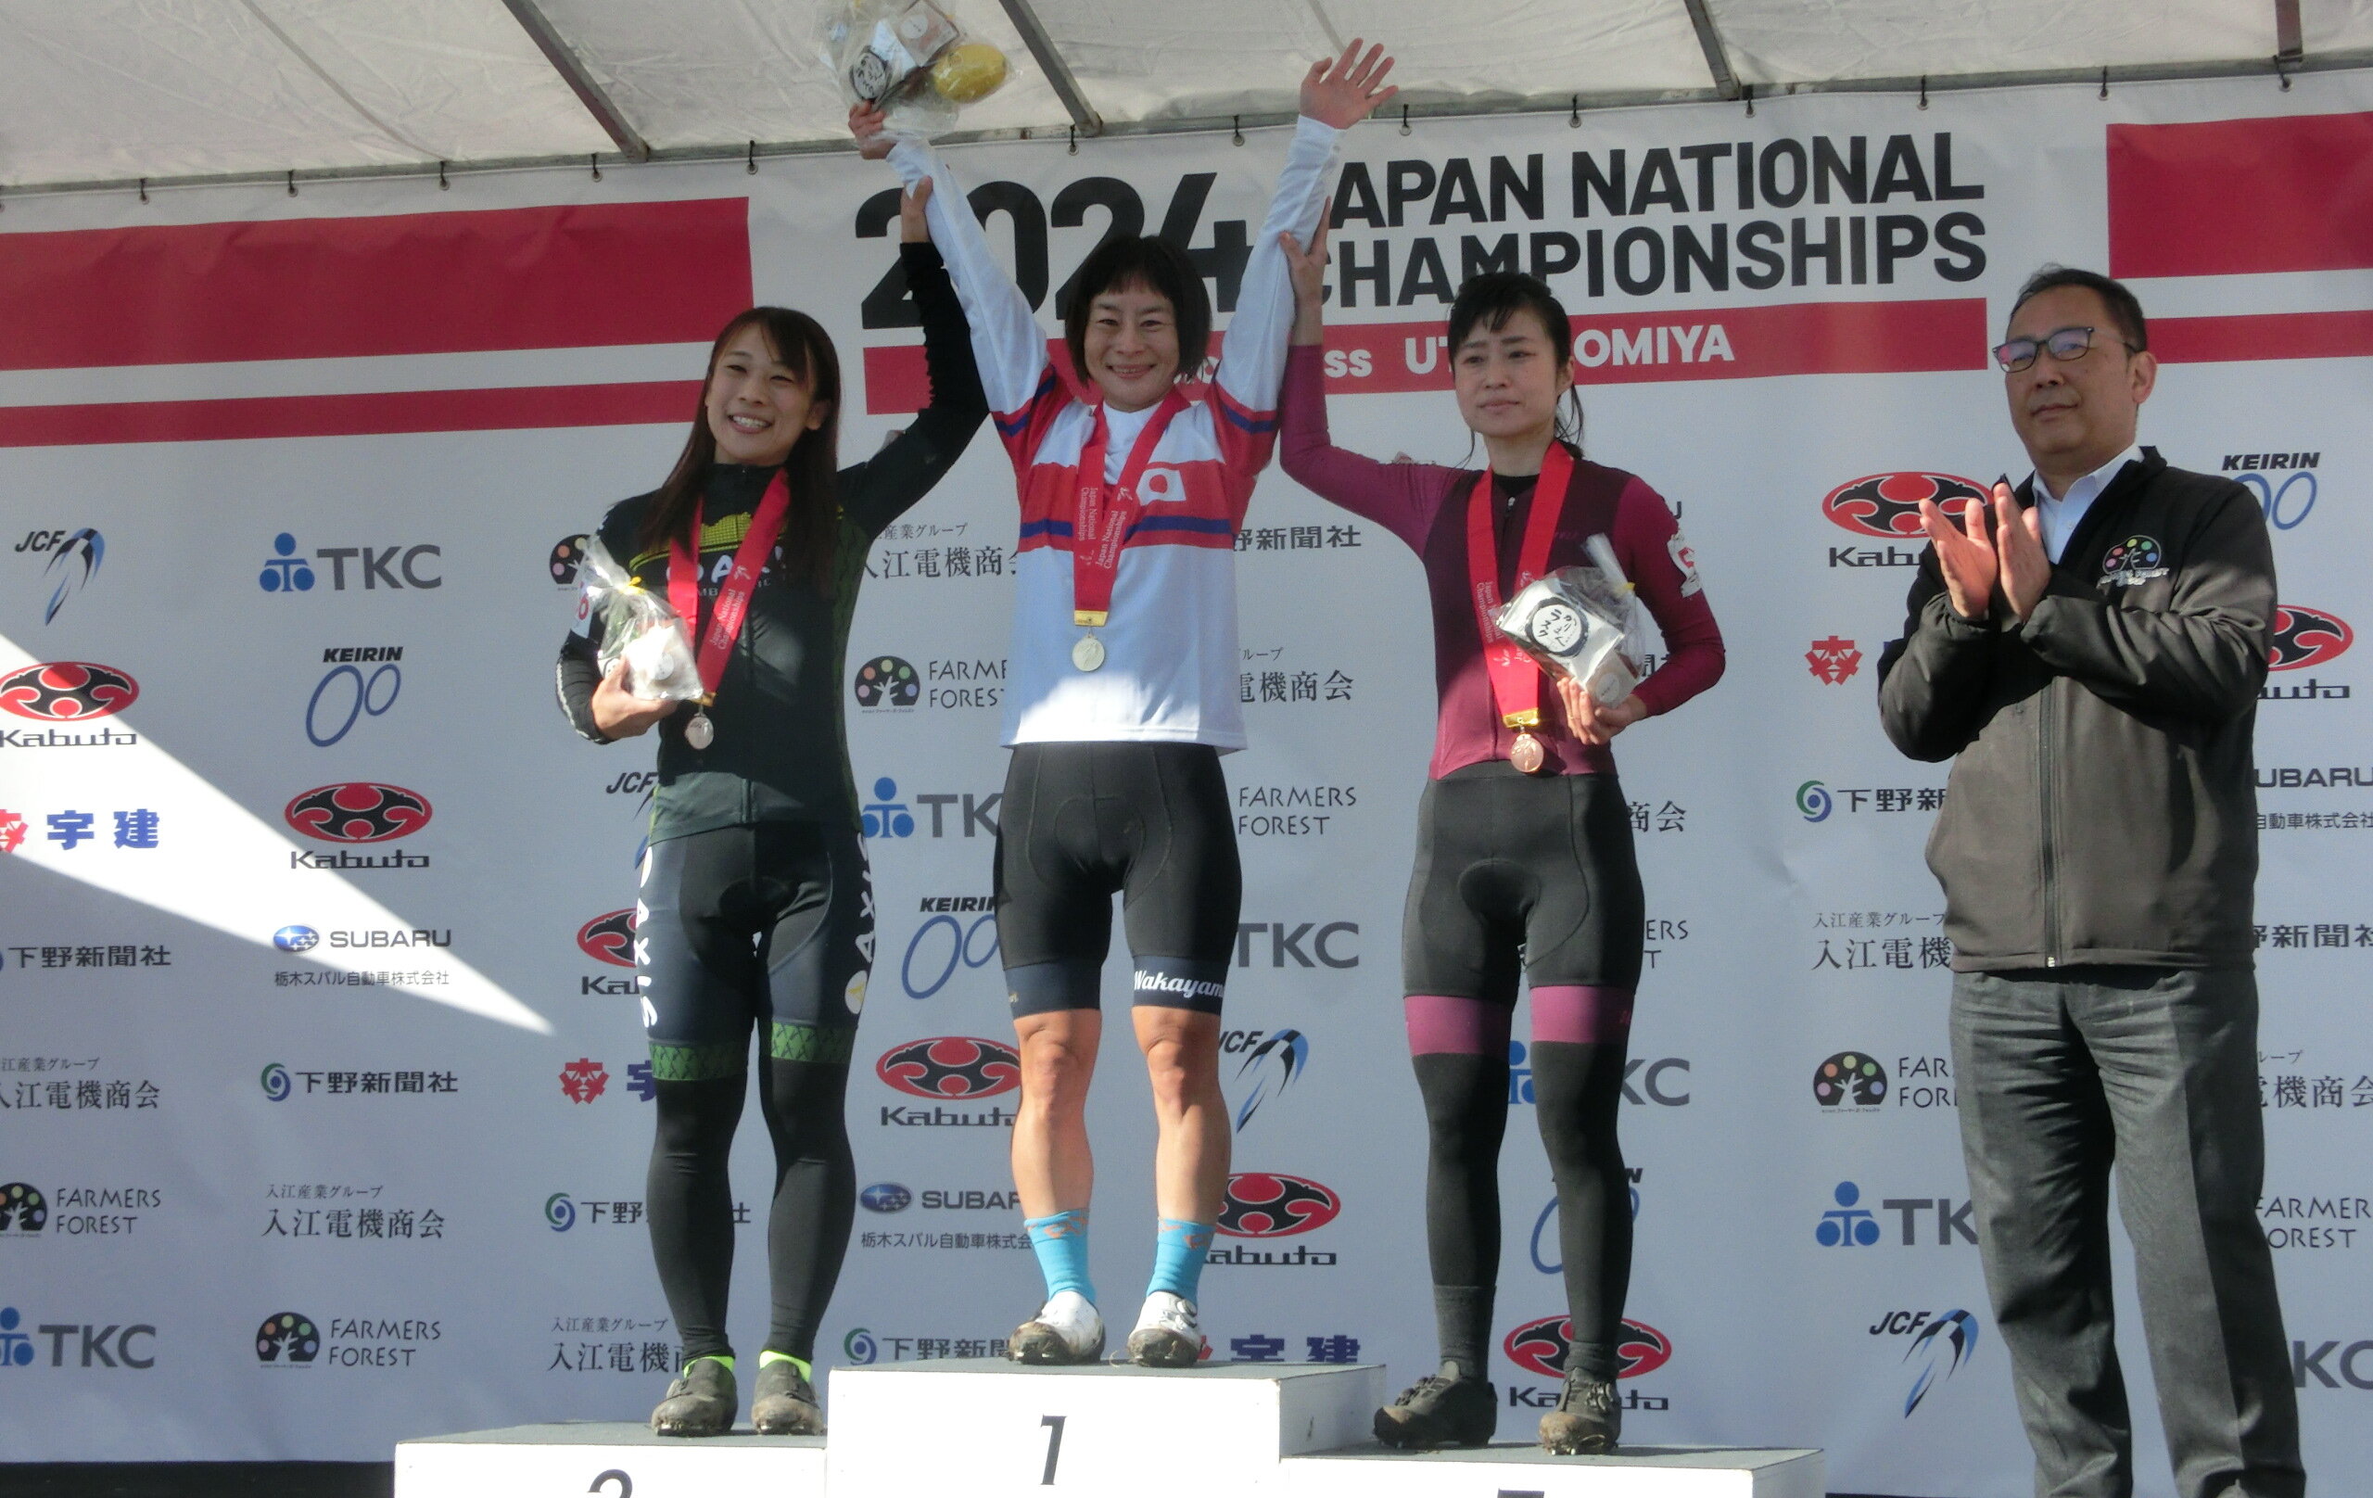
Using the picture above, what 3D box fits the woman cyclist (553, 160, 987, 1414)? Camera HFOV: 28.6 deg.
[{"bbox_3d":[-0.587,0.069,6.577,0.592,1.779,0.420,0,-6,2],"label":"woman cyclist"}]

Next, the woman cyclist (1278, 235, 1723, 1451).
[{"bbox_3d":[0.423,0.114,6.269,0.588,1.639,0.420,-1,-6,11],"label":"woman cyclist"}]

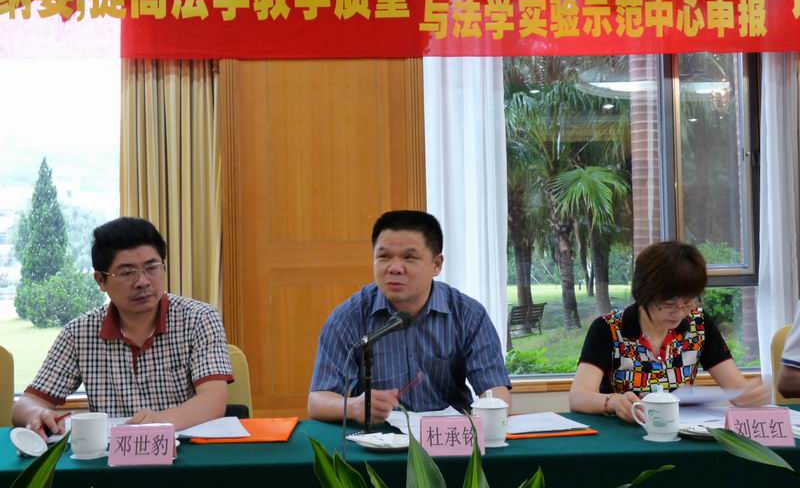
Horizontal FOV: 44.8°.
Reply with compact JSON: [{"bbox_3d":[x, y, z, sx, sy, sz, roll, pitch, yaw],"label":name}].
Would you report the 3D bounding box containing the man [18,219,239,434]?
[{"bbox_3d":[-0.744,0.592,2.620,0.570,1.315,0.720,-1,-2,-6],"label":"man"}]

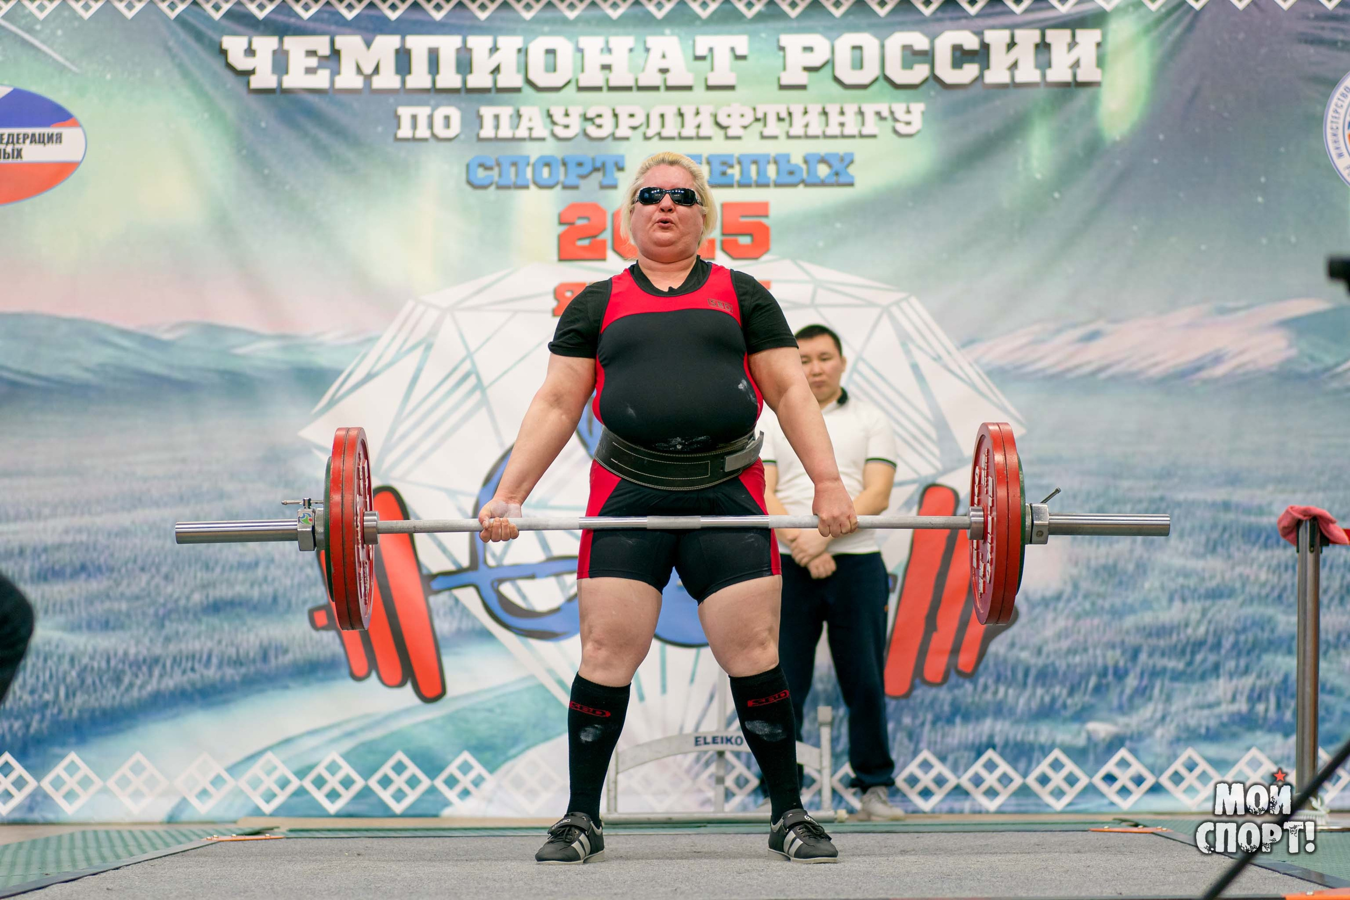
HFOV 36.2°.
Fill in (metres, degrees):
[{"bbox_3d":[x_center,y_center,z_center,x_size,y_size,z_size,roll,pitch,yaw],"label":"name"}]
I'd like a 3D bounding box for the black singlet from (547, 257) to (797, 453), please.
[{"bbox_3d":[-0.007,-0.218,4.742,0.575,0.490,0.340,0,-10,0],"label":"black singlet"}]

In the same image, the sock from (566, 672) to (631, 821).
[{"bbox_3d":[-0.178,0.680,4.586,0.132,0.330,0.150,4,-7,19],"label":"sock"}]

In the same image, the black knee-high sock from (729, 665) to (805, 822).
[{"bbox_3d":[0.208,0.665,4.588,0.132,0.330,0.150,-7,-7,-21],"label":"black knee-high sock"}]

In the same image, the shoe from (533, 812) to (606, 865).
[{"bbox_3d":[-0.229,0.838,4.501,0.102,0.112,0.270,-4,-8,28],"label":"shoe"}]

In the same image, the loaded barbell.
[{"bbox_3d":[-0.006,0.170,4.570,2.200,0.455,0.450,0,-7,0],"label":"loaded barbell"}]

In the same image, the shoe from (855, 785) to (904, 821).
[{"bbox_3d":[0.673,1.158,6.729,0.100,0.115,0.280,4,-8,-32],"label":"shoe"}]

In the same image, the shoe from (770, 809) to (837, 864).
[{"bbox_3d":[0.281,0.836,4.502,0.102,0.112,0.270,4,-8,-27],"label":"shoe"}]

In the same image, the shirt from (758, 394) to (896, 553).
[{"bbox_3d":[0.508,0.072,6.923,0.475,0.570,0.260,-1,-7,5],"label":"shirt"}]

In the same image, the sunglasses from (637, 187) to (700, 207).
[{"bbox_3d":[-0.015,-0.565,4.764,0.147,0.048,0.150,0,-7,0],"label":"sunglasses"}]

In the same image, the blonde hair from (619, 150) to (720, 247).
[{"bbox_3d":[-0.015,-0.583,4.807,0.230,0.225,0.210,0,-7,0],"label":"blonde hair"}]

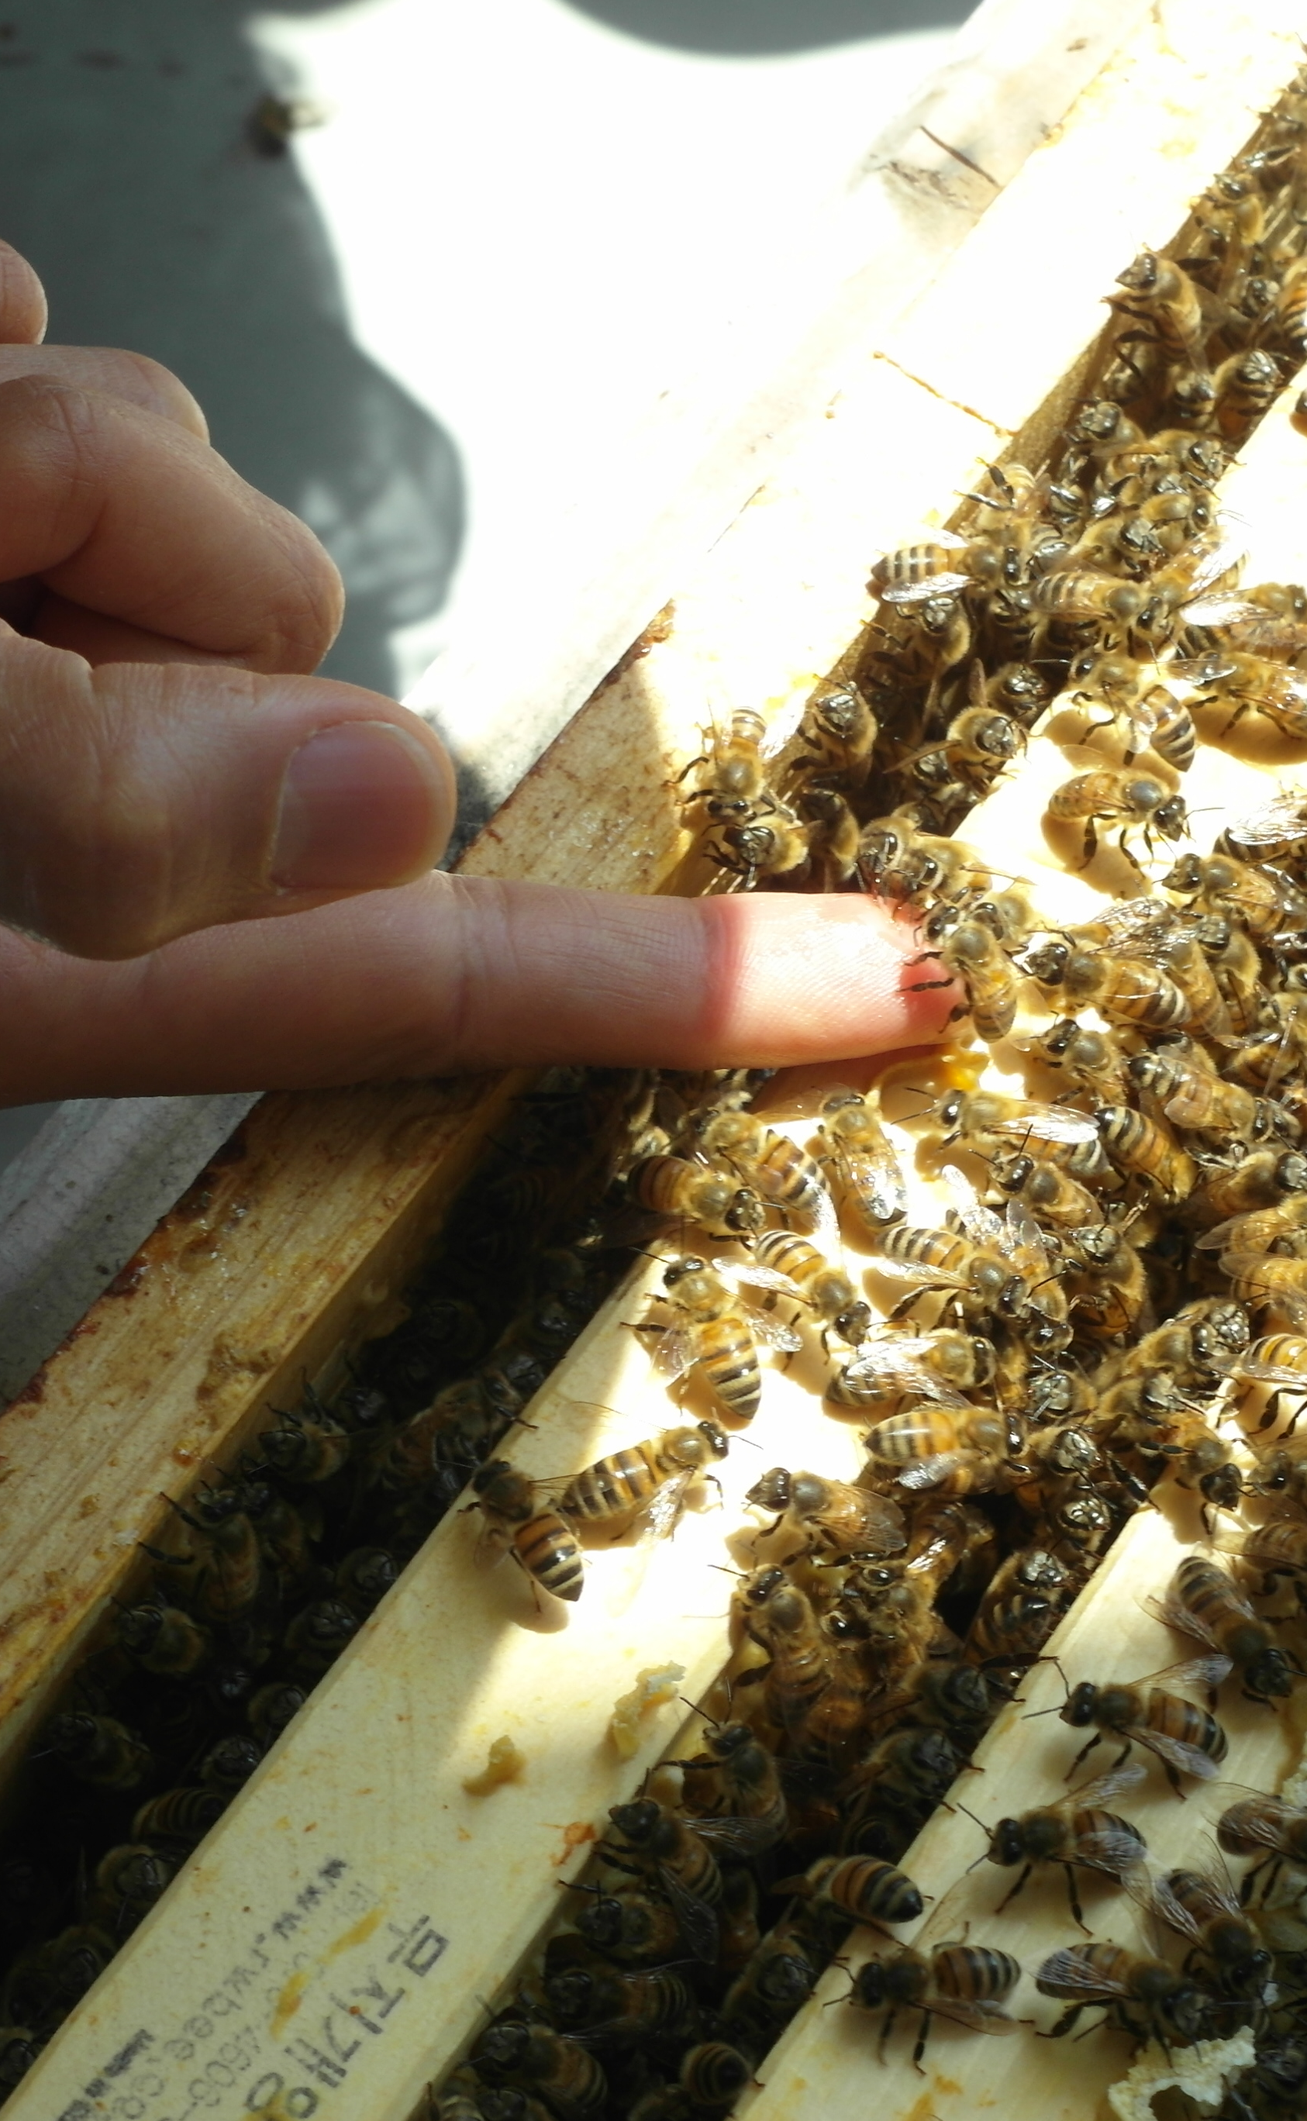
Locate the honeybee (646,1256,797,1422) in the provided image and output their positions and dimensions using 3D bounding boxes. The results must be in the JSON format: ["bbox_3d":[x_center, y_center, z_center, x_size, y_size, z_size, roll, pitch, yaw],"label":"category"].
[{"bbox_3d":[0.005,0.023,0.484,0.011,0.005,0.015,-21,64,-7],"label":"honeybee"}]

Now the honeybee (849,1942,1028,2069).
[{"bbox_3d":[0.023,0.076,0.471,0.013,0.006,0.009,-9,62,-5],"label":"honeybee"}]

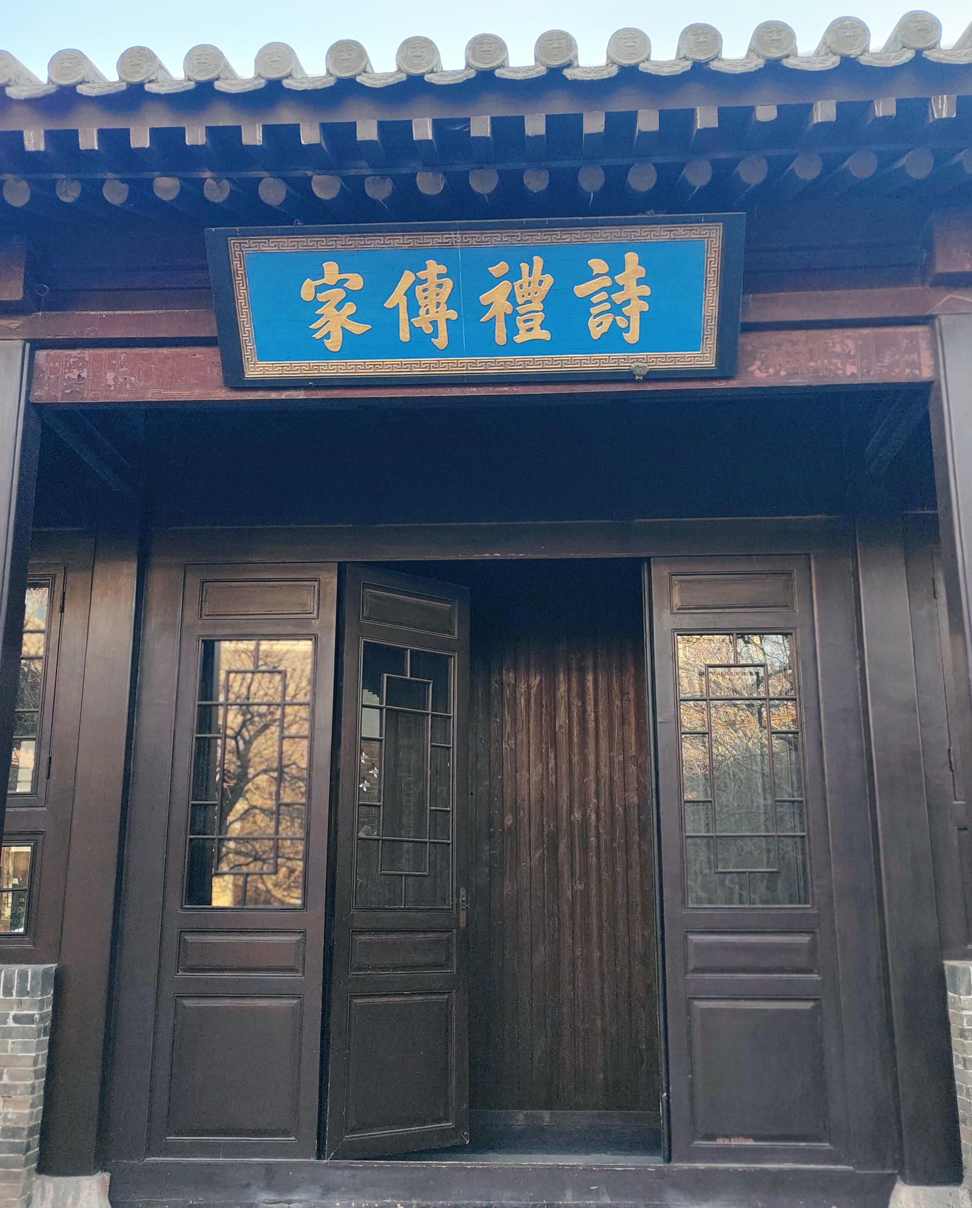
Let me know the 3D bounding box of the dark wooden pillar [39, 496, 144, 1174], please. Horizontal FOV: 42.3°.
[{"bbox_3d":[-1.755,0.973,5.763,0.230,2.999,0.220,-1,-15,3],"label":"dark wooden pillar"}]

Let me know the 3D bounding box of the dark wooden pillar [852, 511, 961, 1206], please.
[{"bbox_3d":[1.819,0.947,5.557,0.227,2.948,0.220,-1,-15,3],"label":"dark wooden pillar"}]

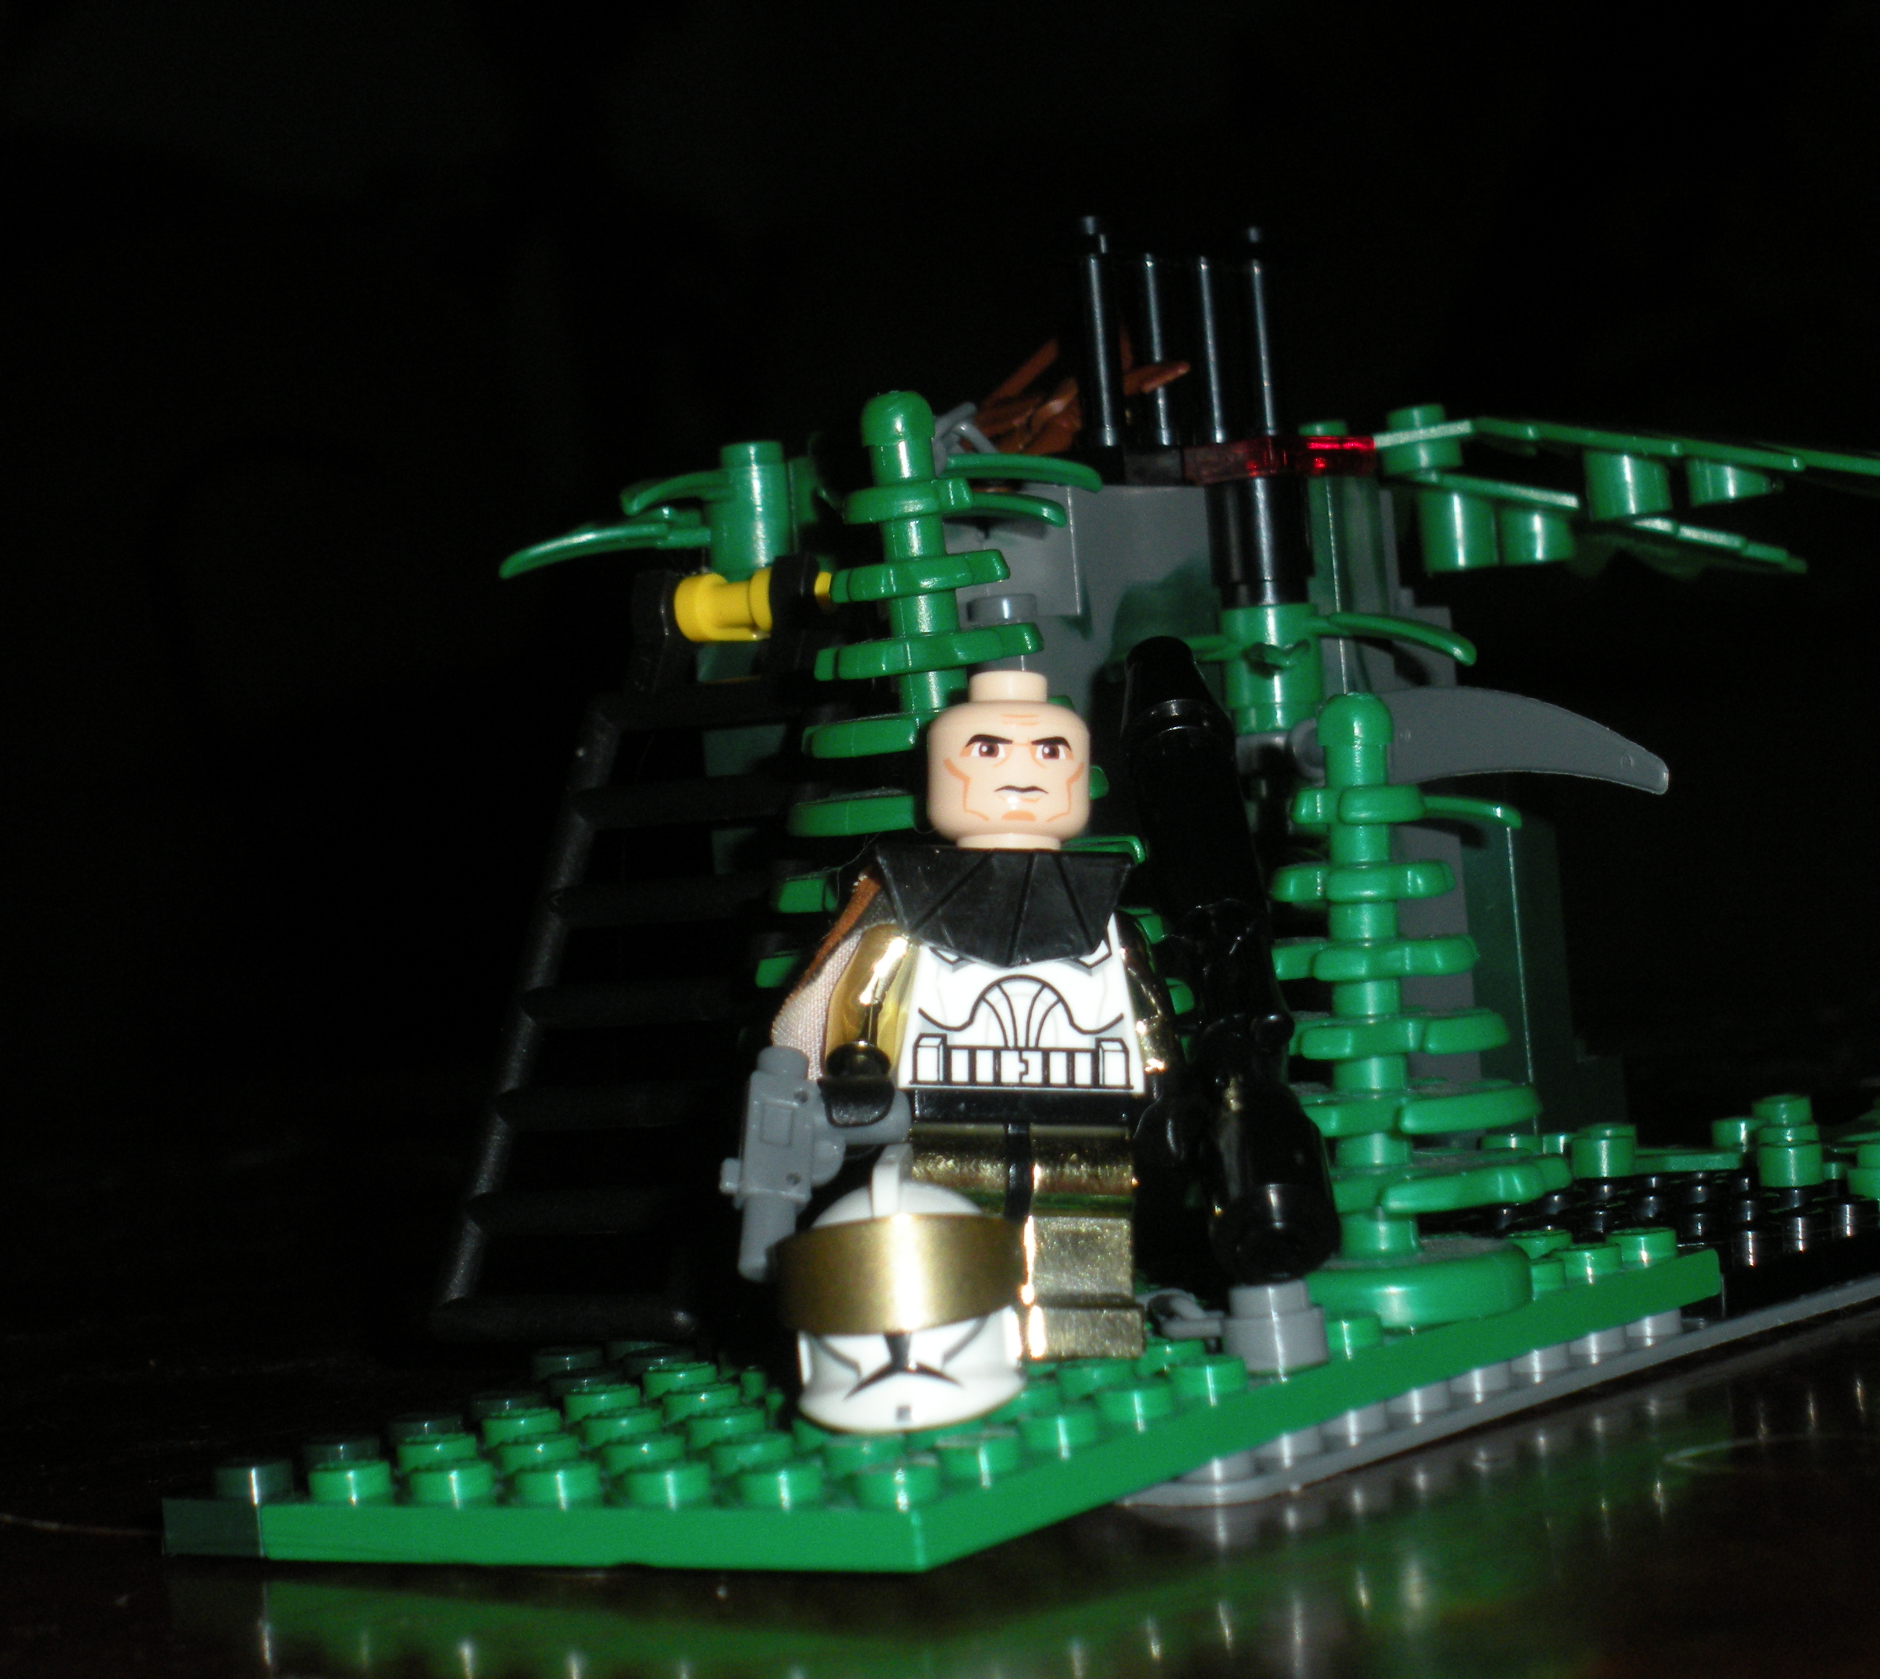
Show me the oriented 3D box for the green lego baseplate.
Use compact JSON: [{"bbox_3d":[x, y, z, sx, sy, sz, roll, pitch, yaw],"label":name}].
[{"bbox_3d":[0.003,0.035,0.325,0.056,0.005,0.096,-5,2,35],"label":"green lego baseplate"}]

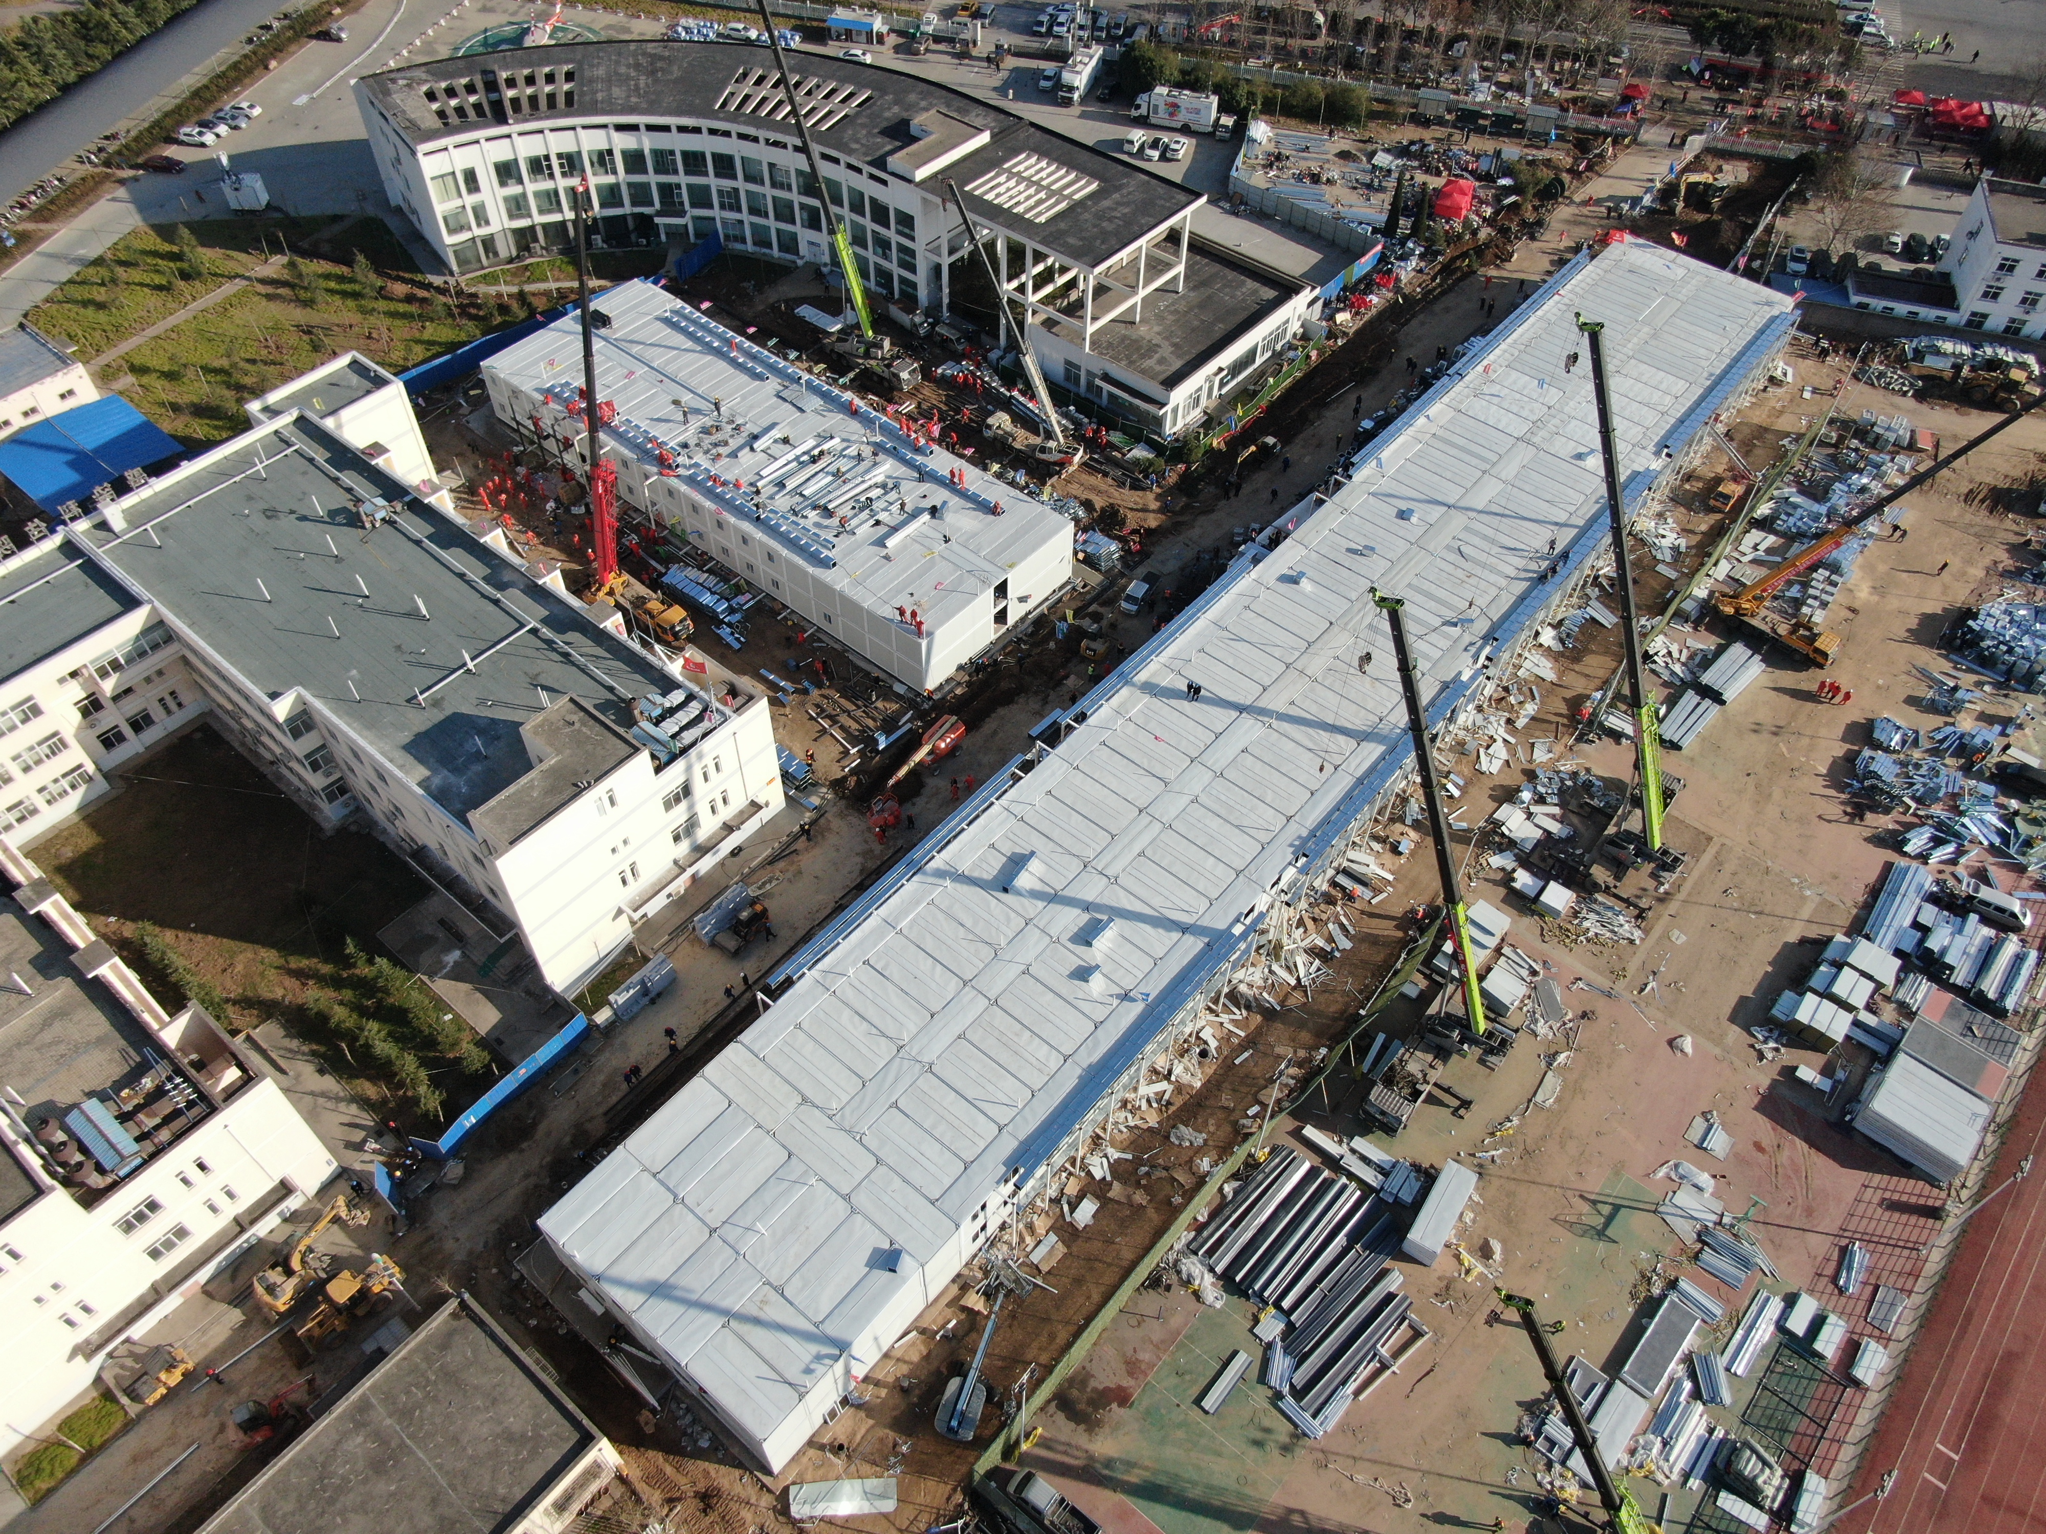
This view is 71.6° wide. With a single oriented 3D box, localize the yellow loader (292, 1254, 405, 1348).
[{"bbox_3d":[-38.382,30.338,79.757,2.550,3.150,6.900,38,59,26],"label":"yellow loader"}]

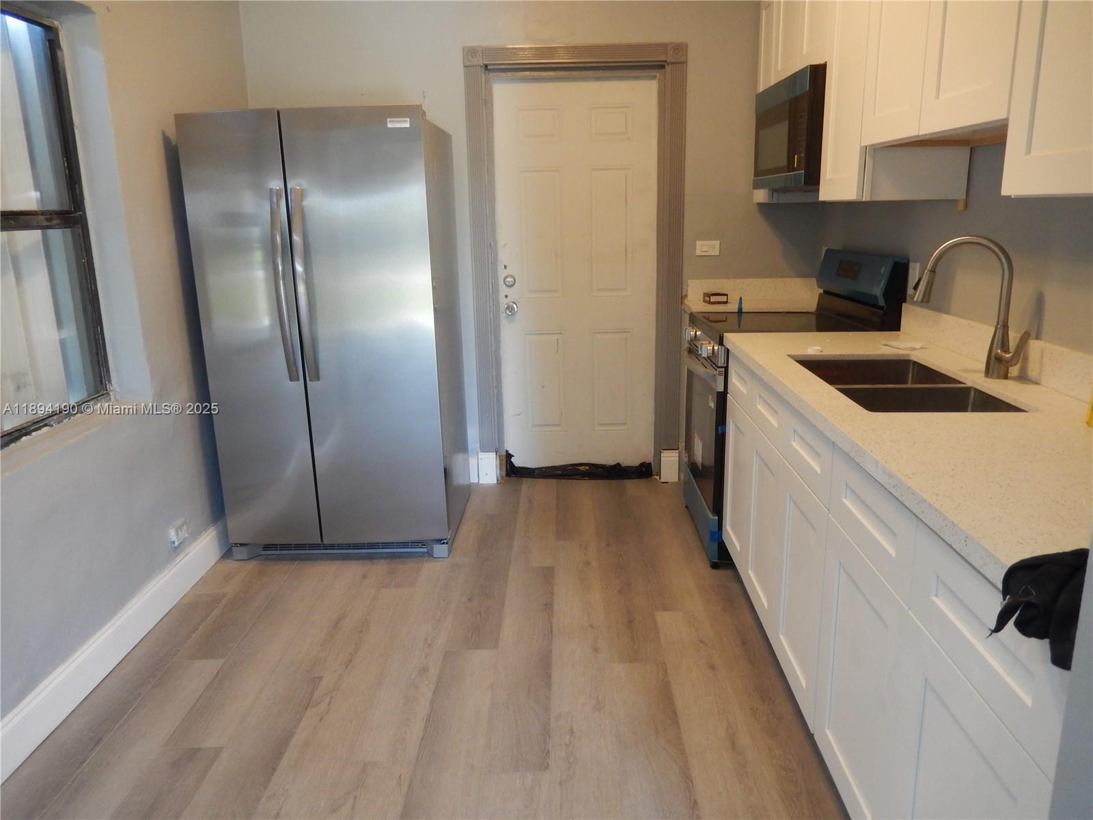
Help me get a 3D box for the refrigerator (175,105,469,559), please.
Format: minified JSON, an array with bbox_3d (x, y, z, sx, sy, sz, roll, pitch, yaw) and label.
[{"bbox_3d":[-0.845,-0.315,3.349,0.878,1.742,0.836,-1,15,2],"label":"refrigerator"}]

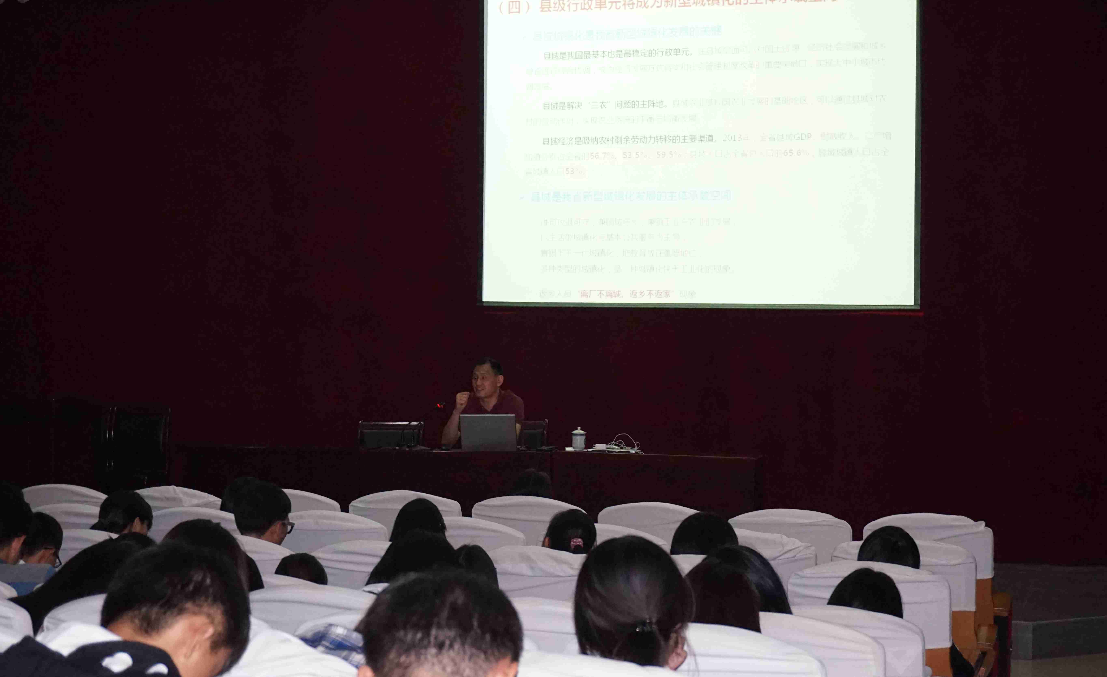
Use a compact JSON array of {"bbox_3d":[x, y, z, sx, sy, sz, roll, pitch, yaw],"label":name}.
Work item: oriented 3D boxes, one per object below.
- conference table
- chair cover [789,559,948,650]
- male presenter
[{"bbox_3d":[-0.543,1.047,11.343,3.600,0.755,0.420,0,1,14],"label":"conference table"},{"bbox_3d":[1.116,0.936,6.600,0.550,0.285,0.170,0,1,17],"label":"chair cover"},{"bbox_3d":[-0.381,0.769,11.690,0.520,1.290,0.700,0,1,20],"label":"male presenter"}]

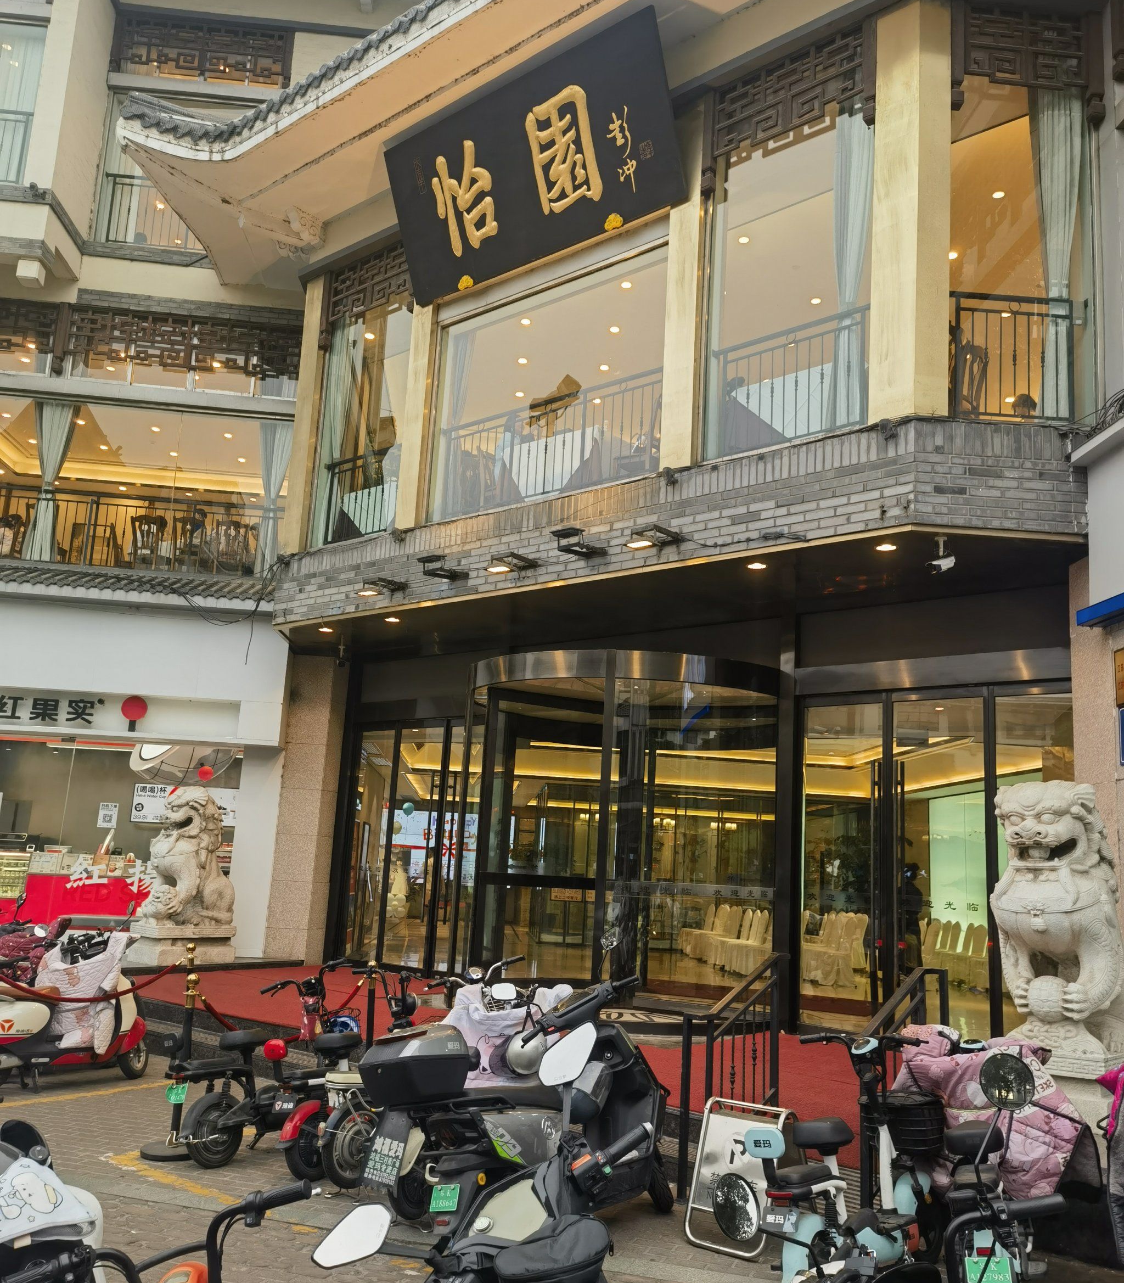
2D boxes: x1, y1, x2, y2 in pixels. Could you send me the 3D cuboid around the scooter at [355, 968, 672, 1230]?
[{"bbox_3d":[-0.060,2.183,5.436,1.800,1.100,0.700,13,-15,-43],"label":"scooter"}]

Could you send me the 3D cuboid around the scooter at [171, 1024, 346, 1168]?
[{"bbox_3d":[-1.630,2.372,6.682,0.620,1.030,1.450,-4,-13,32],"label":"scooter"}]

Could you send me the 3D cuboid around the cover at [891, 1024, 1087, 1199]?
[{"bbox_3d":[1.907,2.112,5.195,0.800,0.700,0.450,-3,-12,29],"label":"cover"}]

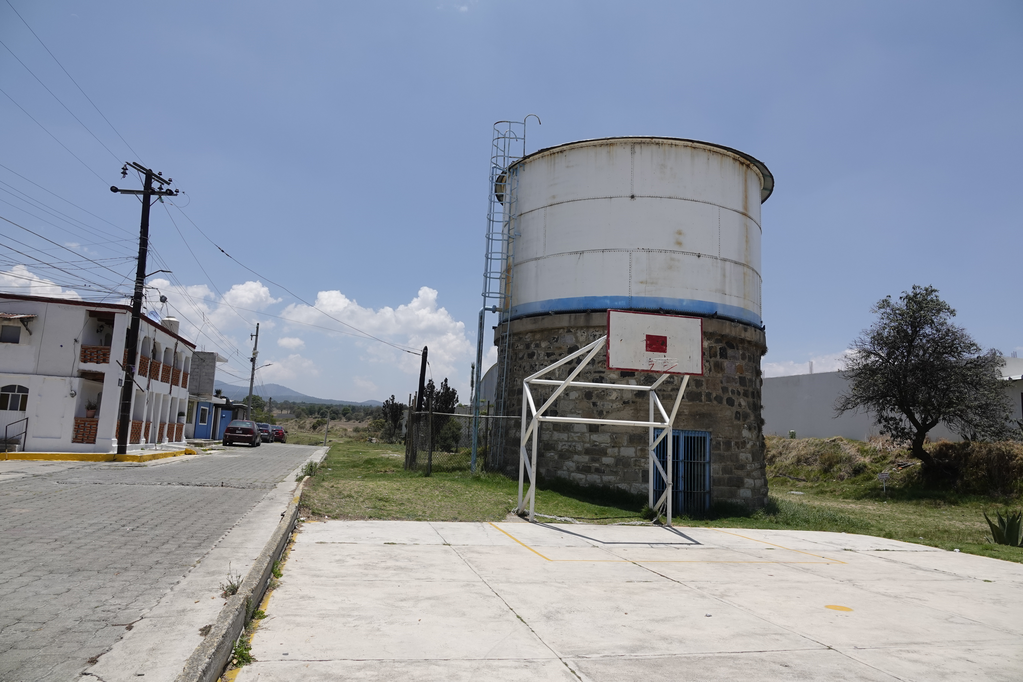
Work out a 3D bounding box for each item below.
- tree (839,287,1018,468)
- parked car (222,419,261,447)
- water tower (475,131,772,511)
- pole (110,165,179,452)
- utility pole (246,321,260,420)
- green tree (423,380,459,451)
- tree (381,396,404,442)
[{"bbox_3d":[16.353,1.406,27.000,6.200,7.200,6.200,5,-9,-13],"label":"tree"},{"bbox_3d":[-15.399,5.353,39.475,1.730,1.440,4.350,5,-9,-15],"label":"parked car"},{"bbox_3d":[3.750,-0.050,22.259,9.000,10.200,9.000,4,-9,-12],"label":"water tower"},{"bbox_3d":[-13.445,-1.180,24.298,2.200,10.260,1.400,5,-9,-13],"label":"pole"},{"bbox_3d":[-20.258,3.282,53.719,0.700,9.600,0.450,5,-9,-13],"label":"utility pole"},{"bbox_3d":[-4.106,4.329,40.000,2.200,4.300,2.100,5,-9,-13],"label":"green tree"},{"bbox_3d":[-9.249,6.024,53.000,1.900,3.800,1.900,5,-9,-13],"label":"tree"}]

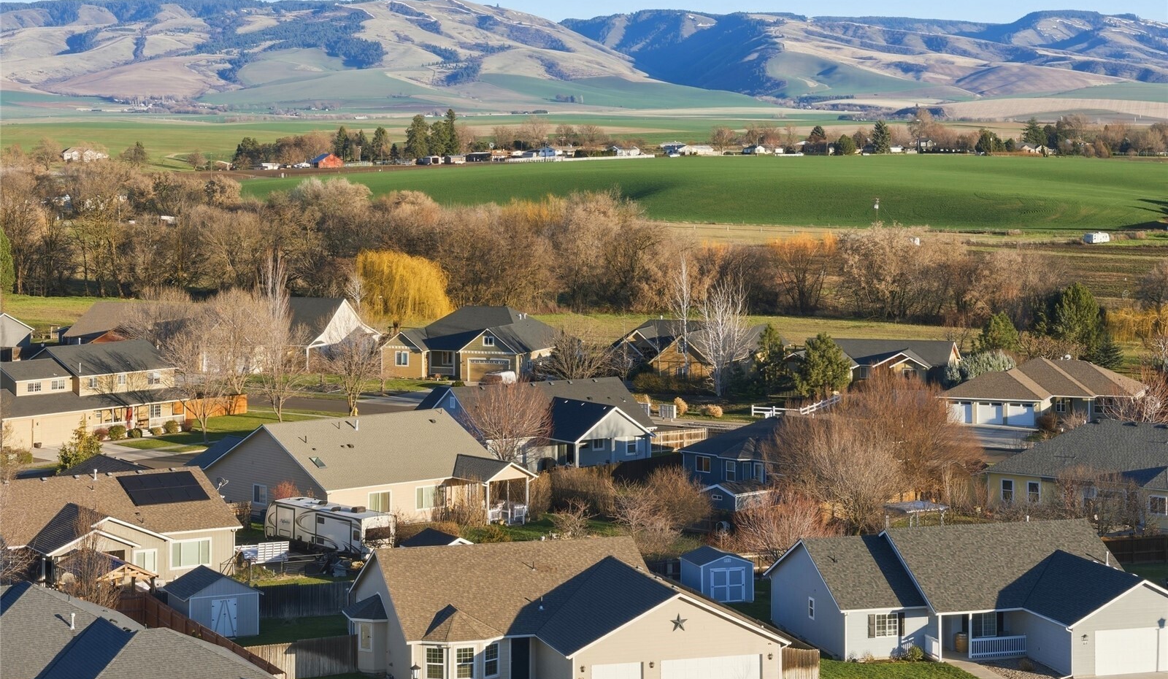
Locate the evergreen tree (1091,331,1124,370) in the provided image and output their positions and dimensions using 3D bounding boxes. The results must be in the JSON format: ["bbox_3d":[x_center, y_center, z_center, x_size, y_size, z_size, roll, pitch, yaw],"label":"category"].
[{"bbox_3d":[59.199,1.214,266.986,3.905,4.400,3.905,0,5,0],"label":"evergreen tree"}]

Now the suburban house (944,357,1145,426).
[{"bbox_3d":[43.893,4.743,225.748,17.800,5.600,15.800,2,5,20],"label":"suburban house"}]

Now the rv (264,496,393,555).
[{"bbox_3d":[-16.040,11.878,147.844,2.580,3.400,10.900,-4,6,-41],"label":"rv"}]

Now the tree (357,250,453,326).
[{"bbox_3d":[-27.633,-8.503,363.521,14.600,11.000,14.000,0,5,0],"label":"tree"}]

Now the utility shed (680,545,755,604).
[{"bbox_3d":[7.379,13.003,130.781,3.150,2.600,3.400,-1,5,-18],"label":"utility shed"}]

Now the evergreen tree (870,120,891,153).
[{"bbox_3d":[150.811,-102.530,1199.264,9.600,16.900,9.600,0,5,0],"label":"evergreen tree"}]

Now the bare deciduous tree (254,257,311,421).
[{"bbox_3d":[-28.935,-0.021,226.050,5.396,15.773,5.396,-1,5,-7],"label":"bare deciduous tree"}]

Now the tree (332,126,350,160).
[{"bbox_3d":[-104.318,-84.333,1016.523,7.881,15.068,7.881,0,5,0],"label":"tree"}]

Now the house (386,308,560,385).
[{"bbox_3d":[-13.161,0.341,275.176,17.300,7.800,13.800,2,5,21],"label":"house"}]

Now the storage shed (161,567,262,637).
[{"bbox_3d":[-19.463,13.732,124.139,4.240,3.220,4.150,-2,5,-25],"label":"storage shed"}]

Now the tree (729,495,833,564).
[{"bbox_3d":[11.943,11.489,141.914,6.134,4.209,5.643,0,5,0],"label":"tree"}]

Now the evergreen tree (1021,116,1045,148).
[{"bbox_3d":[232.367,-104.823,1219.159,12.000,19.300,12.000,0,5,0],"label":"evergreen tree"}]

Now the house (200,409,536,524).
[{"bbox_3d":[-14.815,8.500,161.212,15.600,6.500,19.000,-4,6,-41],"label":"house"}]

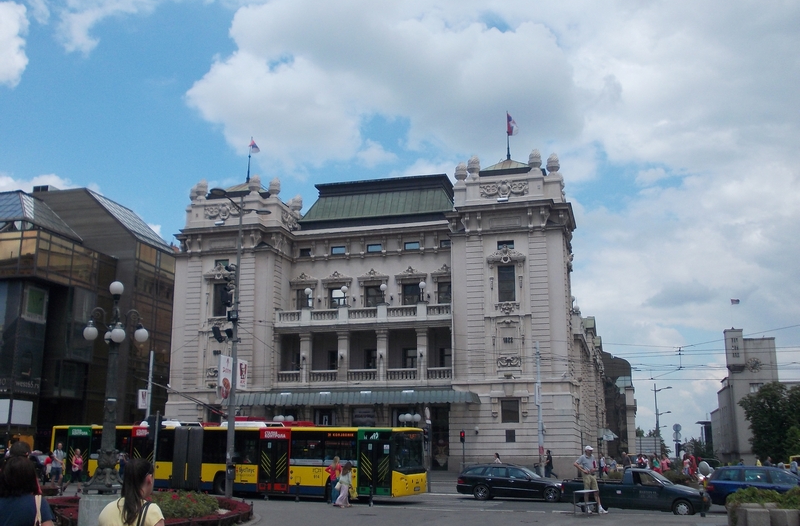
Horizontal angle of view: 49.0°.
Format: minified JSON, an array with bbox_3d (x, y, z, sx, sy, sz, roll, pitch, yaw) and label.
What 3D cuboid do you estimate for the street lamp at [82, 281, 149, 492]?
[{"bbox_3d":[-5.986,2.501,18.163,1.300,4.310,1.300,7,-14,-30],"label":"street lamp"}]

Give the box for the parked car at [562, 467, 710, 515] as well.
[{"bbox_3d":[7.042,6.830,26.190,4.120,1.480,1.660,-4,-13,17],"label":"parked car"}]

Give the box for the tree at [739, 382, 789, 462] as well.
[{"bbox_3d":[24.327,11.547,58.891,4.200,6.900,4.200,-4,-13,17],"label":"tree"}]

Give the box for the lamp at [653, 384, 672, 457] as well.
[{"bbox_3d":[29.648,18.722,98.272,2.300,10.300,0.400,-3,-13,15],"label":"lamp"}]

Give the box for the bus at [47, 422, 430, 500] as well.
[{"bbox_3d":[-7.674,8.611,38.835,17.950,3.160,2.550,-4,-13,23],"label":"bus"}]

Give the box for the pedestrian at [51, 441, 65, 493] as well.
[{"bbox_3d":[-12.381,7.469,31.891,0.540,1.780,0.550,7,-14,-29],"label":"pedestrian"}]

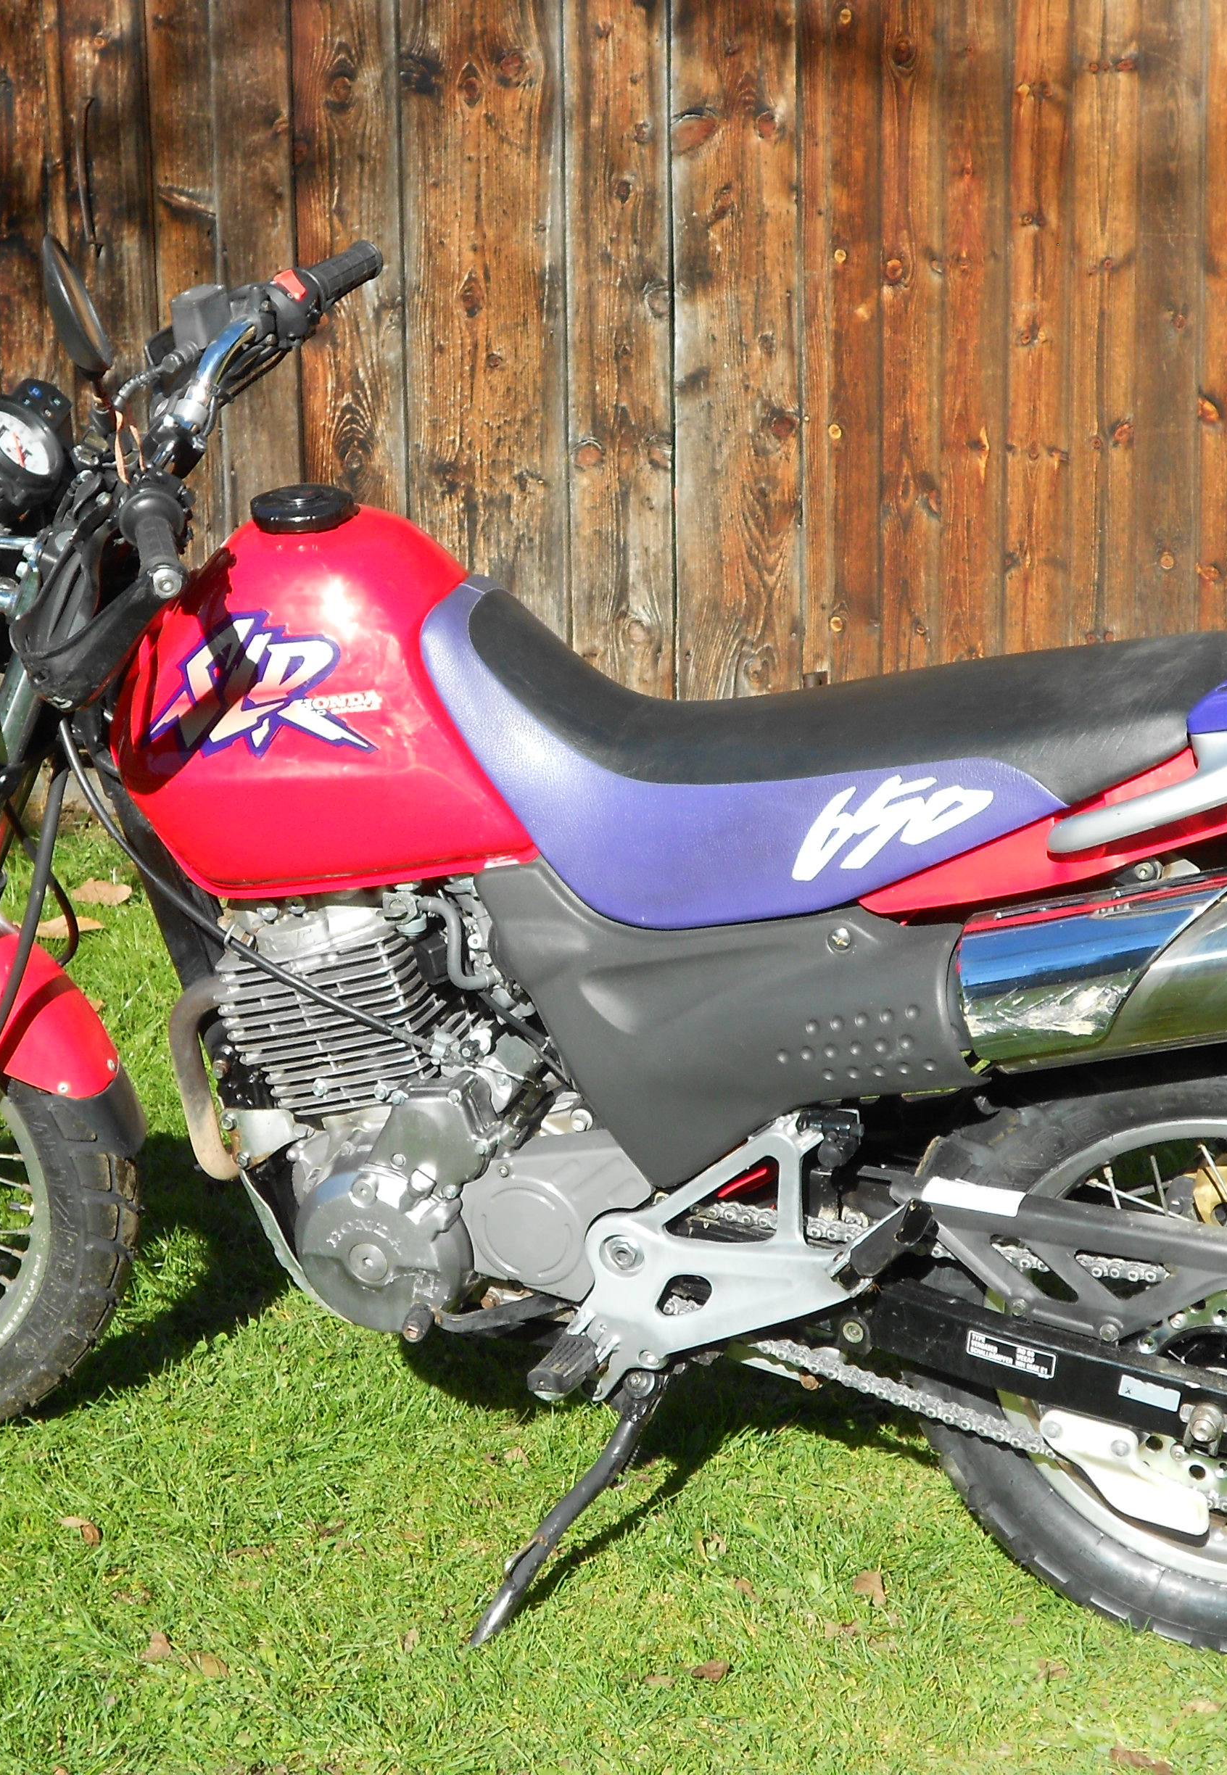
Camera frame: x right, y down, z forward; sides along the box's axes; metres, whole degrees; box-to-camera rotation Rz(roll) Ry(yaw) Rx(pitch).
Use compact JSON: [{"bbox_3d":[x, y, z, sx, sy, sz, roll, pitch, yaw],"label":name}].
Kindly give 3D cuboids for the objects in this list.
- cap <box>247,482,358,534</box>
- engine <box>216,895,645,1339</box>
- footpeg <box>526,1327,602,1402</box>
[{"bbox_3d":[-0.273,-0.333,3.979,0.093,0.024,0.093,-3,21,1],"label":"cap"},{"bbox_3d":[-0.126,0.183,4.134,0.420,0.430,0.350,5,23,20],"label":"engine"},{"bbox_3d":[-0.043,0.416,3.932,0.040,0.032,0.092,5,19,20],"label":"footpeg"}]

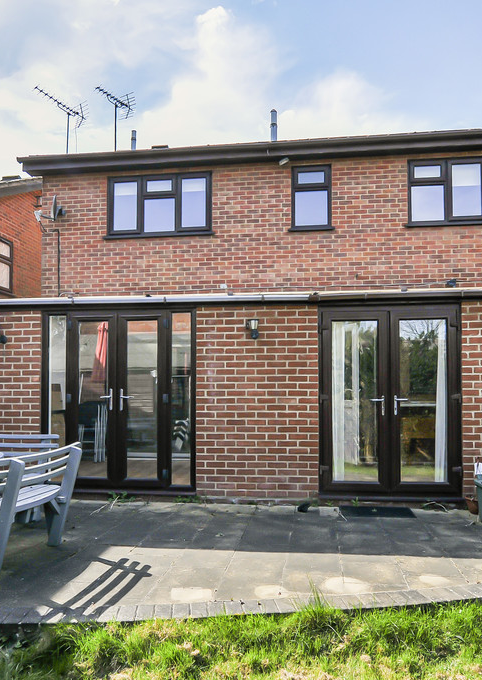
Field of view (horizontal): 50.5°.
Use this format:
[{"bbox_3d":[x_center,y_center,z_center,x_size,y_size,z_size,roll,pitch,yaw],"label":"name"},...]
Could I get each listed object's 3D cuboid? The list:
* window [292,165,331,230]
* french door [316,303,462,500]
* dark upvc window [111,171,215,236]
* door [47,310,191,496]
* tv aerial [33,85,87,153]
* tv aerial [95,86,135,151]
[{"bbox_3d":[1.127,-2.263,8.135,0.640,1.020,0.100,-1,-3,7],"label":"window"},{"bbox_3d":[1.596,0.646,5.485,1.481,2.045,0.100,-1,-1,6],"label":"french door"},{"bbox_3d":[-1.356,-2.218,8.432,1.770,1.020,0.100,-1,-3,7],"label":"dark upvc window"},{"bbox_3d":[-1.383,0.695,5.796,1.771,2.037,0.100,-1,-1,6],"label":"door"},{"bbox_3d":[-3.850,-4.620,11.000,0.420,1.270,1.300,-2,-3,27],"label":"tv aerial"},{"bbox_3d":[-2.700,-4.720,11.000,0.420,1.300,1.100,-2,-3,30],"label":"tv aerial"}]

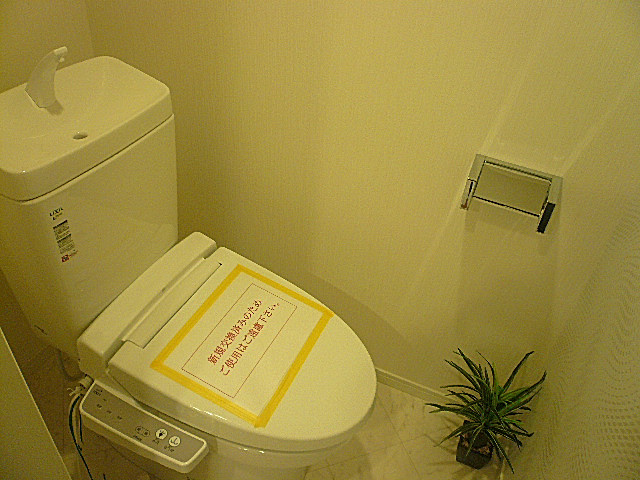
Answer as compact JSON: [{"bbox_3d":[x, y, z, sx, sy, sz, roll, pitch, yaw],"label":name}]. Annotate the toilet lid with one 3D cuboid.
[{"bbox_3d":[-0.104,0.221,1.018,0.448,0.075,0.380,22,41,13],"label":"toilet lid"}]

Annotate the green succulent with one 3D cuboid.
[{"bbox_3d":[0.395,0.440,1.271,0.245,0.305,0.210,20,41,15],"label":"green succulent"}]

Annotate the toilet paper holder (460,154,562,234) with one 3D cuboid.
[{"bbox_3d":[0.356,-0.089,0.972,0.162,0.064,0.102,20,41,15],"label":"toilet paper holder"}]

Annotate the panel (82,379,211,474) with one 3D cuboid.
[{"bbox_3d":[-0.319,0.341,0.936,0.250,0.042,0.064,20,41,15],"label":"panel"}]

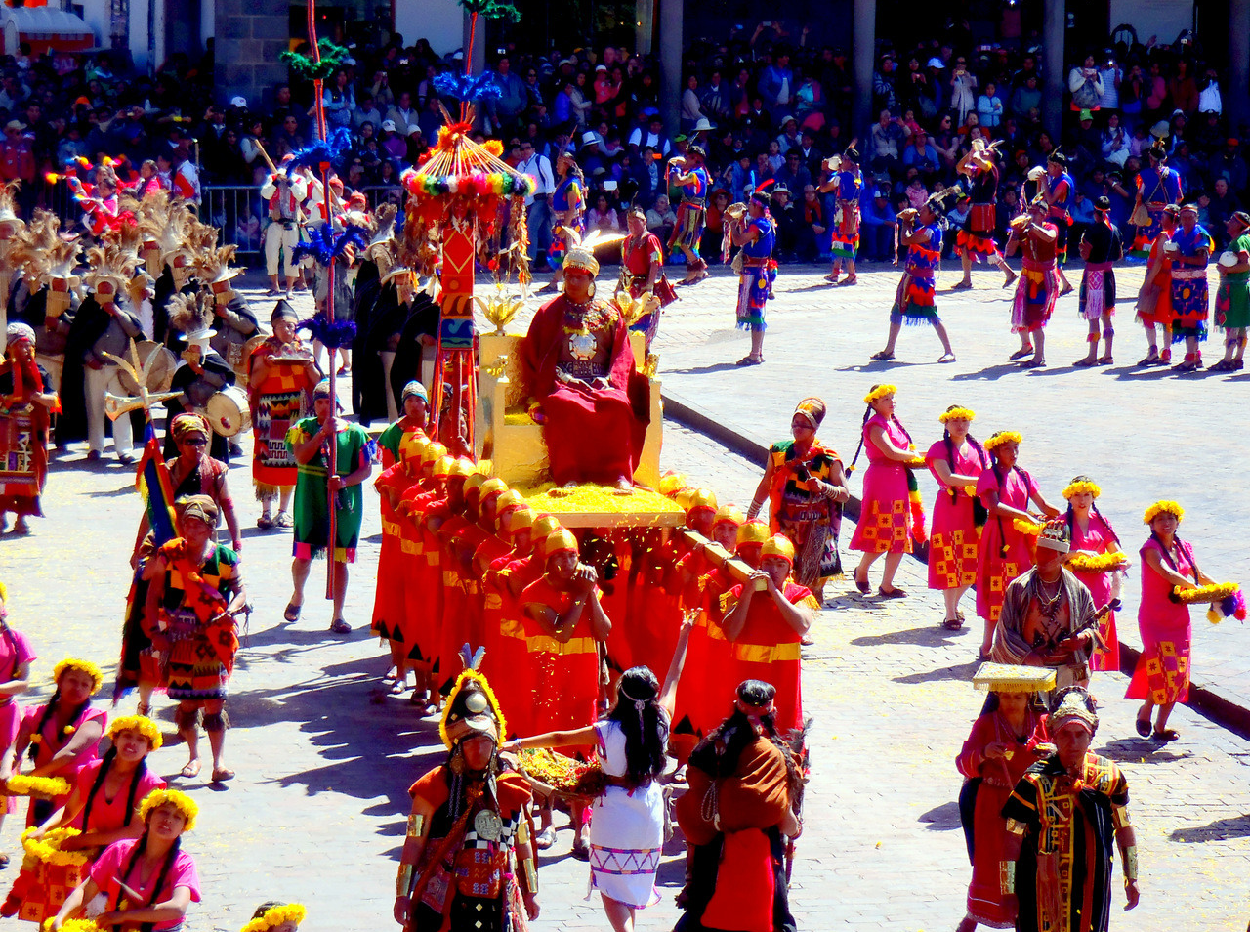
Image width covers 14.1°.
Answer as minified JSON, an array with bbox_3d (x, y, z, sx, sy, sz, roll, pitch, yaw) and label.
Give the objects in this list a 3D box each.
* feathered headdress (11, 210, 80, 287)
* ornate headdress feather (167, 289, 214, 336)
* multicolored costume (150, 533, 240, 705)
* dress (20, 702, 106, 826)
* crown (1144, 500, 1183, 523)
[{"bbox_3d":[-5.265,-1.959,46.000,0.620,0.640,0.500,-1,7,-9],"label":"feathered headdress"},{"bbox_3d":[-3.494,-1.227,40.600,0.370,0.360,0.300,1,7,5],"label":"ornate headdress feather"},{"bbox_3d":[-2.499,0.898,29.500,0.500,0.960,0.380,-1,7,-12],"label":"multicolored costume"},{"bbox_3d":[-2.774,1.673,25.000,0.430,1.020,0.350,1,7,5],"label":"dress"},{"bbox_3d":[3.398,0.286,31.900,0.260,0.115,0.250,0,7,0],"label":"crown"}]

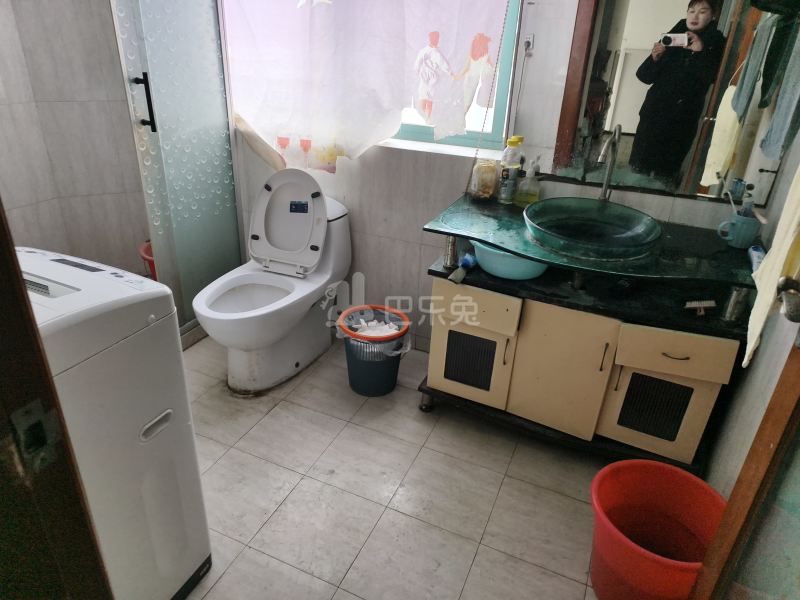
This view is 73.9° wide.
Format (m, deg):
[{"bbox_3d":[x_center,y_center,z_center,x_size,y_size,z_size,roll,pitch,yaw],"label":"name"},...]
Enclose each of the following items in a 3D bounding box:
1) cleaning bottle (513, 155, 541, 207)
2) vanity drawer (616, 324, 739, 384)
[{"bbox_3d":[0.473,-0.435,1.961,0.081,0.179,0.057,13,28,20],"label":"cleaning bottle"},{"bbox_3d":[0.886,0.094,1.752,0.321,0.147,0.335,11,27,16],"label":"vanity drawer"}]

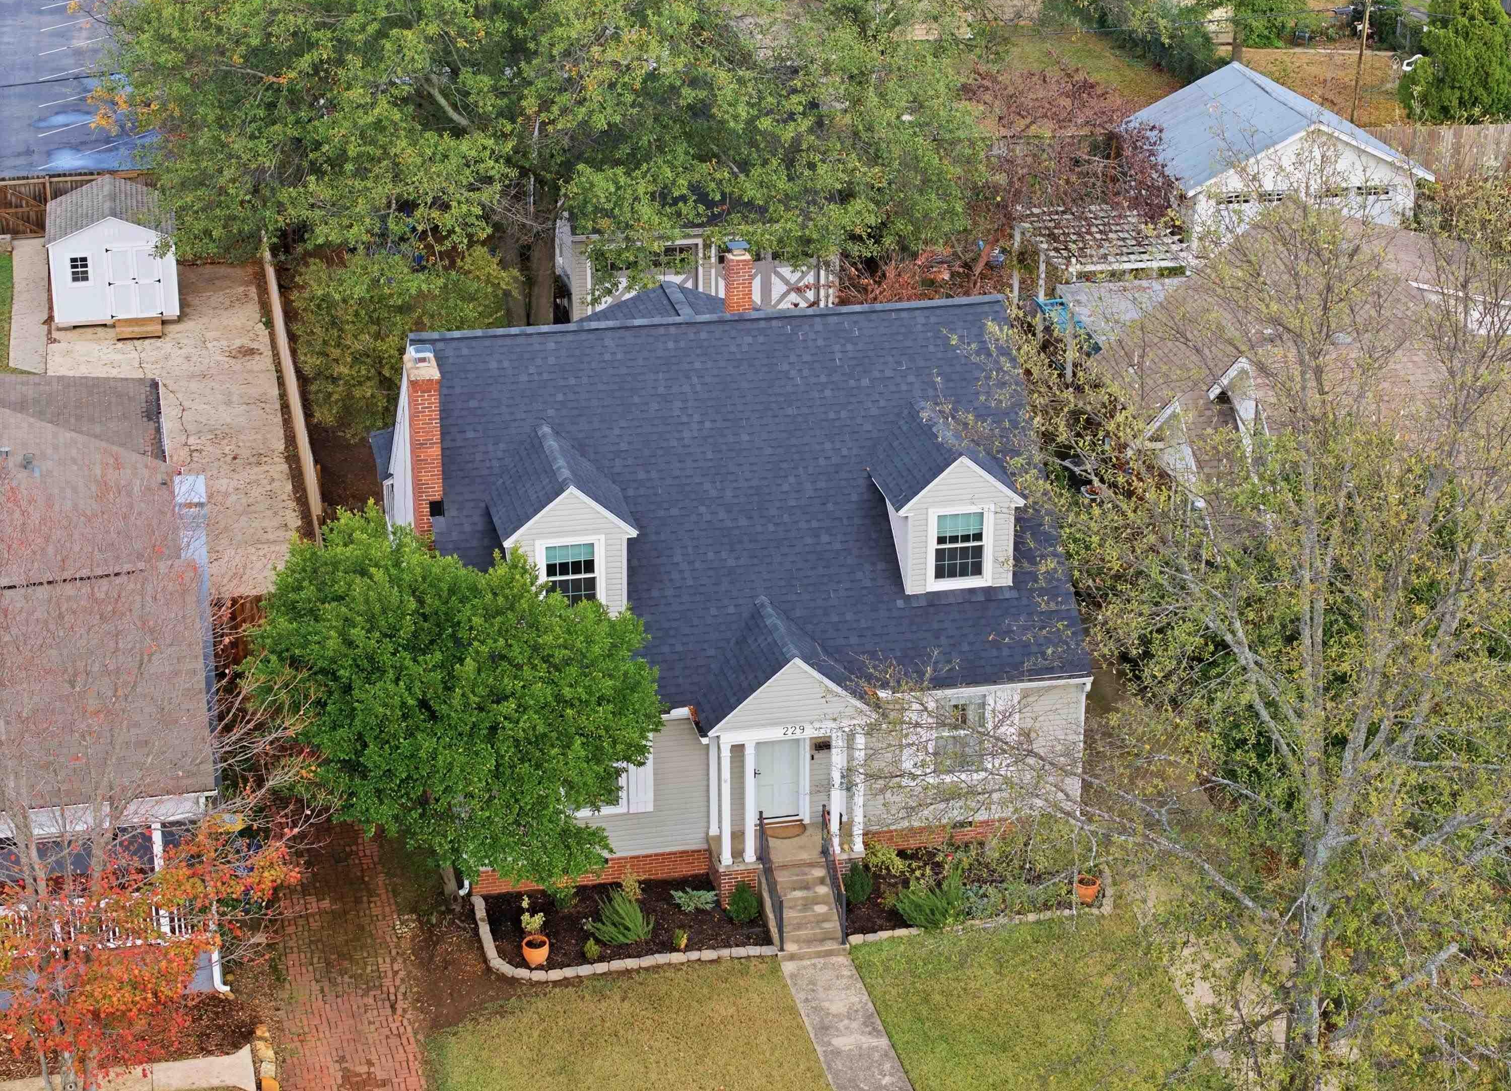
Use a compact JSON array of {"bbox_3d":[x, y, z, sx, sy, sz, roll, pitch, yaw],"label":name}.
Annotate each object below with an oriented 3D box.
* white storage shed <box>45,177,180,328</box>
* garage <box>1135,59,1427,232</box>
[{"bbox_3d":[-16.621,-7.678,79.080,3.219,2.827,3.790,-5,24,-11],"label":"white storage shed"},{"bbox_3d":[14.153,-10.497,84.234,6.816,4.139,6.633,-4,23,-9],"label":"garage"}]

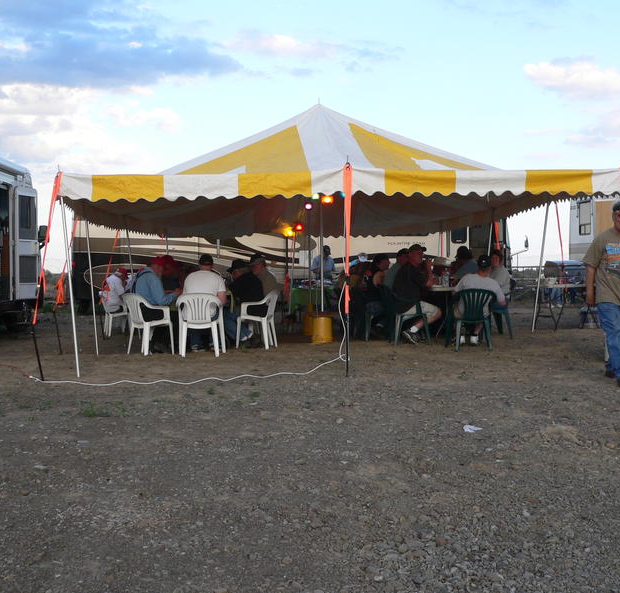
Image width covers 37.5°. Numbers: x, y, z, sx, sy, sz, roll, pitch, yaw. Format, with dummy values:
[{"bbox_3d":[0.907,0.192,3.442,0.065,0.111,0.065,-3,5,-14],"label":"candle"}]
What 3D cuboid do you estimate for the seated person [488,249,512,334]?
[{"bbox_3d":[2.660,-0.050,13.450,0.750,1.300,0.540,-1,2,-28],"label":"seated person"}]

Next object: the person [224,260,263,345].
[{"bbox_3d":[-0.912,0.100,12.250,0.660,1.210,0.500,1,1,20],"label":"person"}]

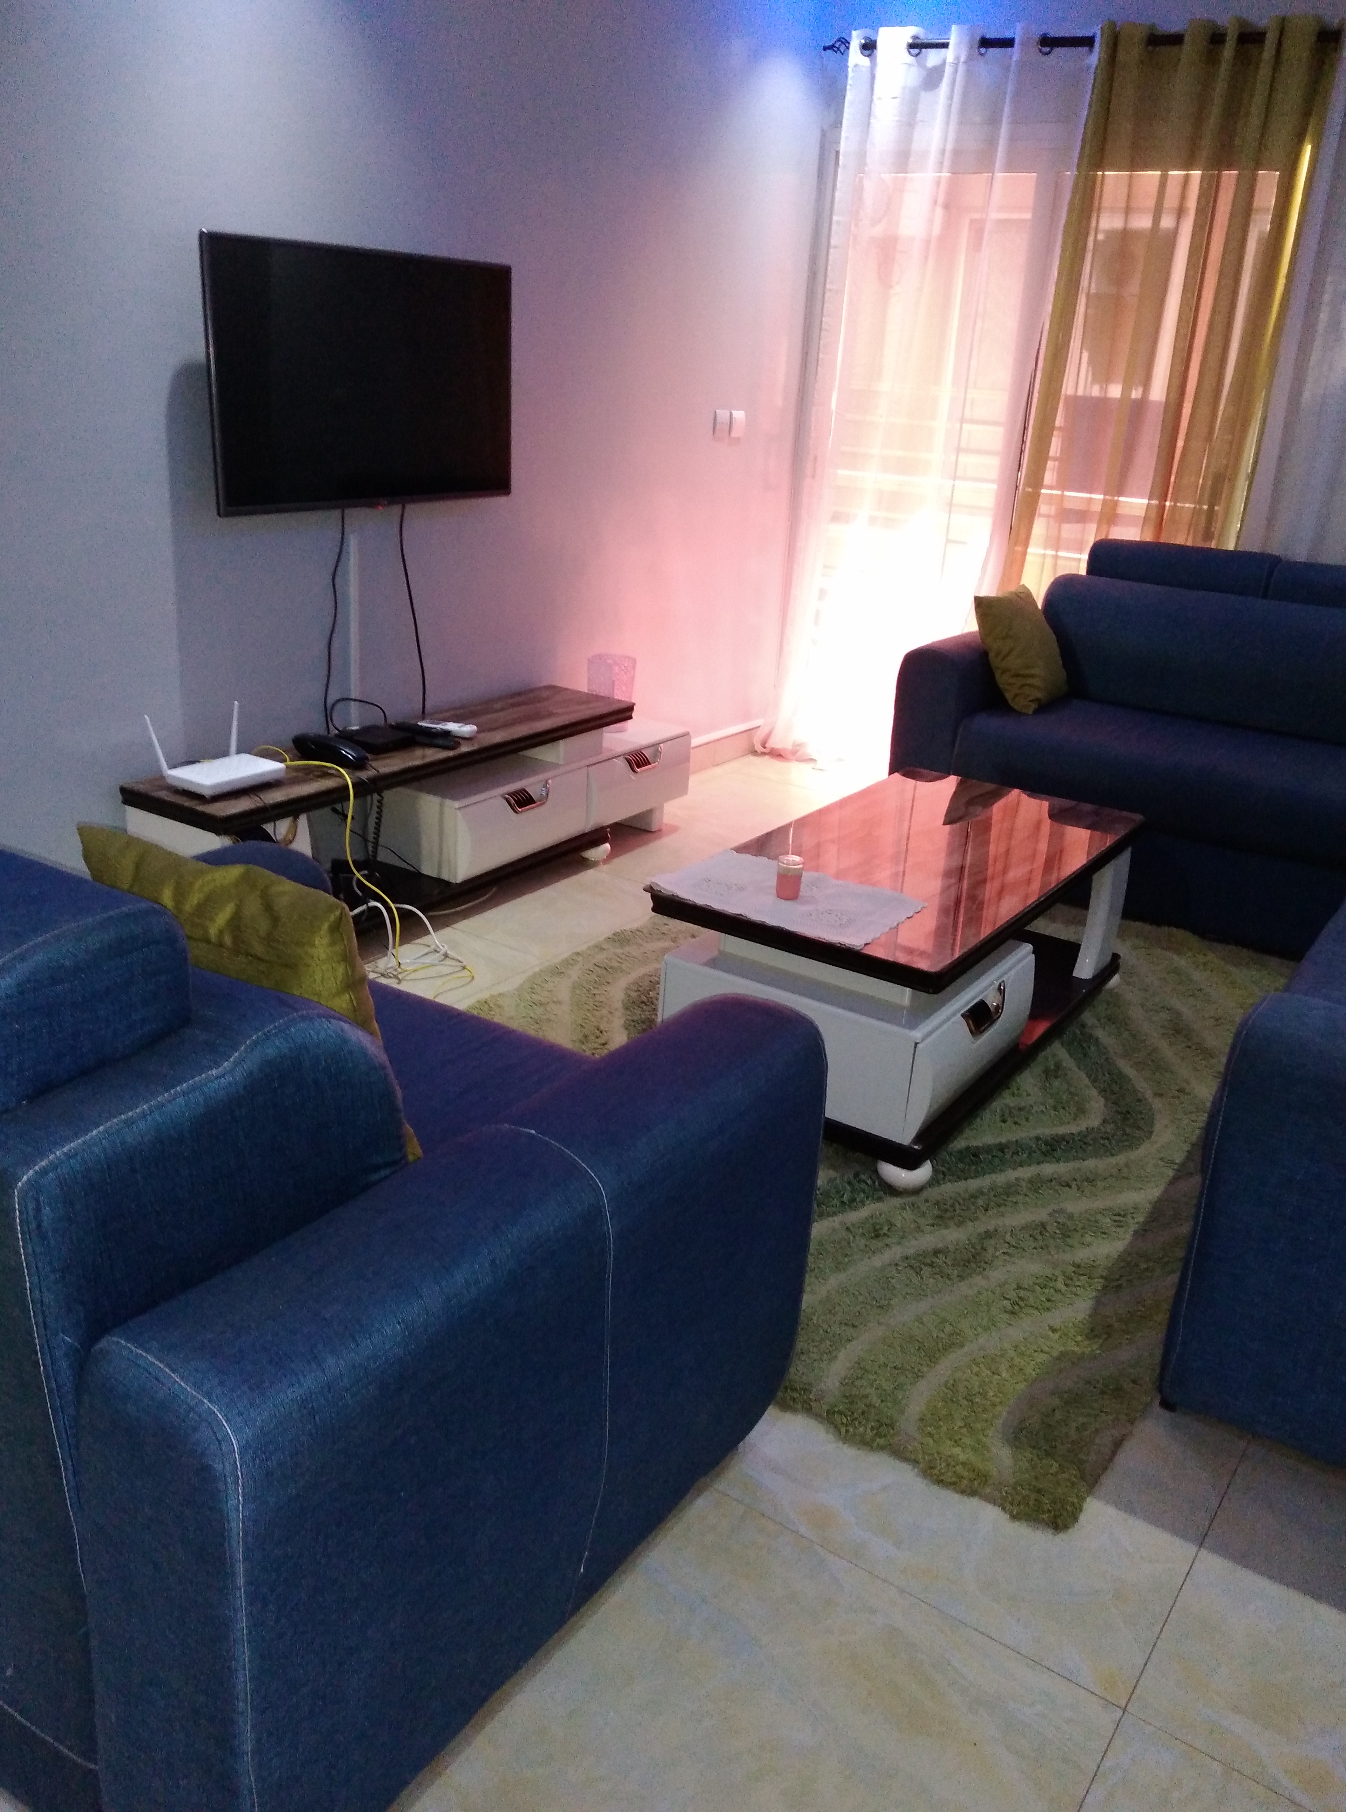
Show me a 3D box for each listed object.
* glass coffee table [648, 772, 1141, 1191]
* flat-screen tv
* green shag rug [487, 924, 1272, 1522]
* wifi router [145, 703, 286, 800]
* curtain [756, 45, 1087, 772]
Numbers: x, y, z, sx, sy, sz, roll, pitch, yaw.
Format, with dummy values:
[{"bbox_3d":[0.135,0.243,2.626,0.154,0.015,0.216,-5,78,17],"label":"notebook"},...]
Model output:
[{"bbox_3d":[0.503,0.091,2.926,0.605,0.450,1.130,16,25,31],"label":"glass coffee table"},{"bbox_3d":[-0.728,-1.264,3.279,0.060,0.570,0.960,16,25,31],"label":"flat-screen tv"},{"bbox_3d":[0.488,0.284,3.038,1.650,0.030,2.280,16,25,31],"label":"green shag rug"},{"bbox_3d":[-1.014,-0.350,3.027,0.160,0.170,0.245,16,25,31],"label":"wifi router"},{"bbox_3d":[0.802,-1.589,4.633,0.970,2.390,0.160,16,25,31],"label":"curtain"}]

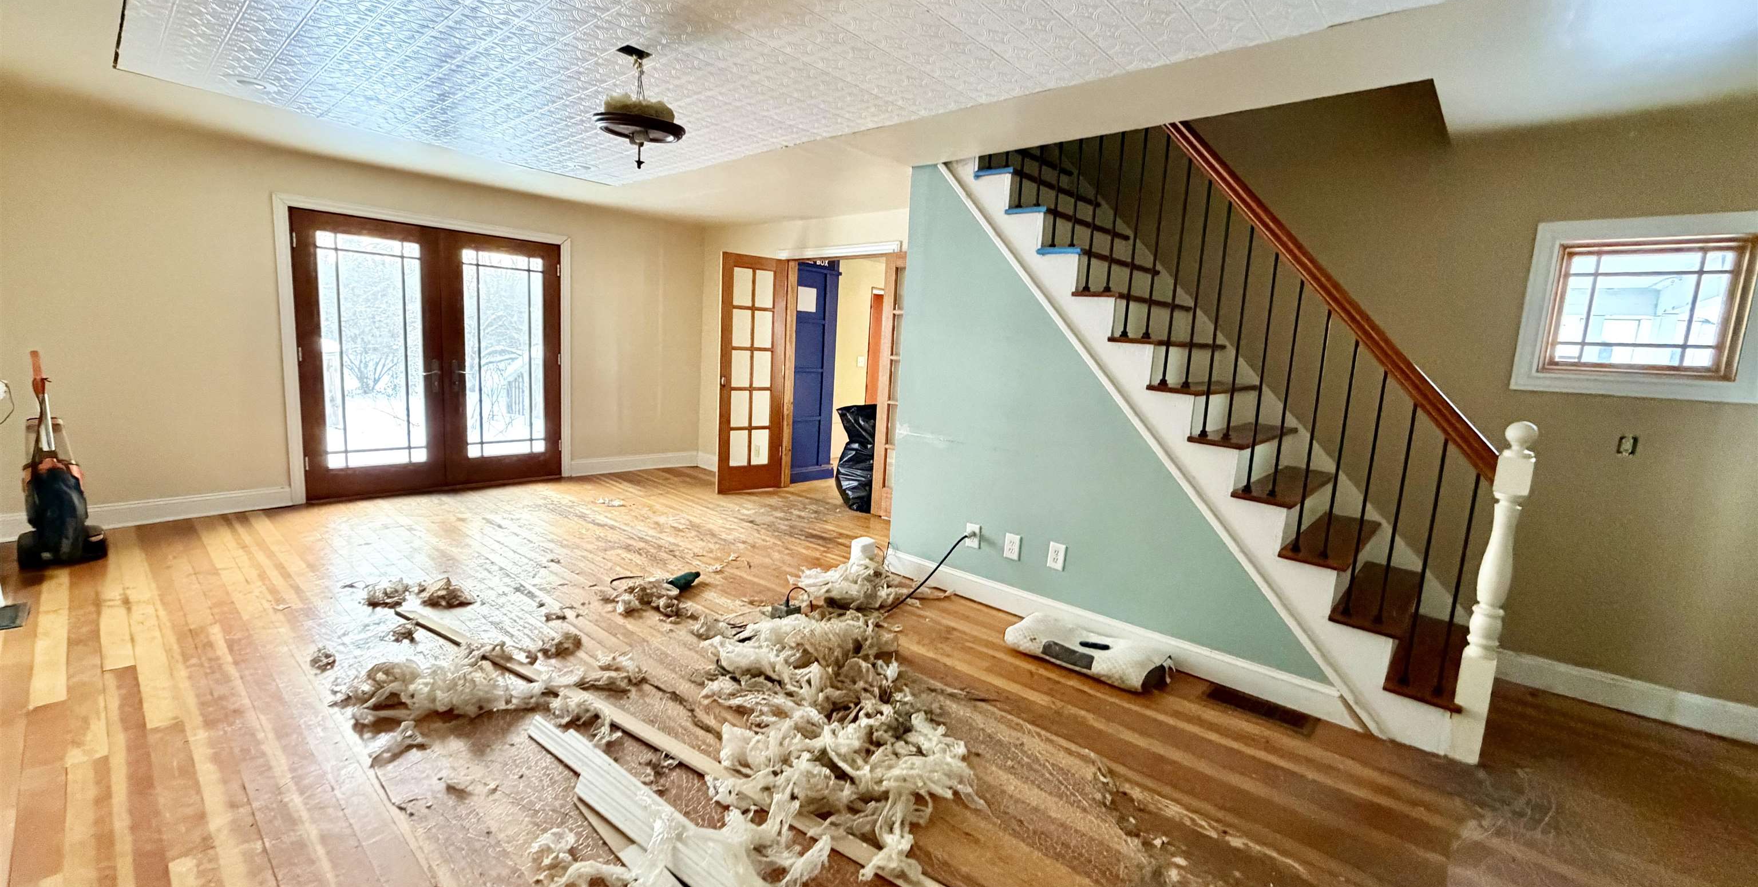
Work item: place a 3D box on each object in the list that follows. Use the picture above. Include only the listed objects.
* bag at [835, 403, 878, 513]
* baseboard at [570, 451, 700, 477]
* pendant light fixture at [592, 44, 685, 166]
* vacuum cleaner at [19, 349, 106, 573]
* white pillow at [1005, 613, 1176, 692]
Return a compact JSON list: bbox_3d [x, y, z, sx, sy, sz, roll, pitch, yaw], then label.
[{"bbox_3d":[-0.118,0.091,5.916,0.480,0.860,0.460,10,10,41],"label":"bag"},{"bbox_3d":[-2.318,0.196,6.845,0.020,0.146,1.270,10,10,41],"label":"baseboard"},{"bbox_3d":[-0.901,-1.248,2.682,0.340,0.410,0.340,10,10,41],"label":"pendant light fixture"},{"bbox_3d":[-4.233,0.063,3.651,0.360,1.060,0.300,9,10,36],"label":"vacuum cleaner"},{"bbox_3d":[0.943,0.914,3.190,0.630,0.105,0.350,10,10,41],"label":"white pillow"}]

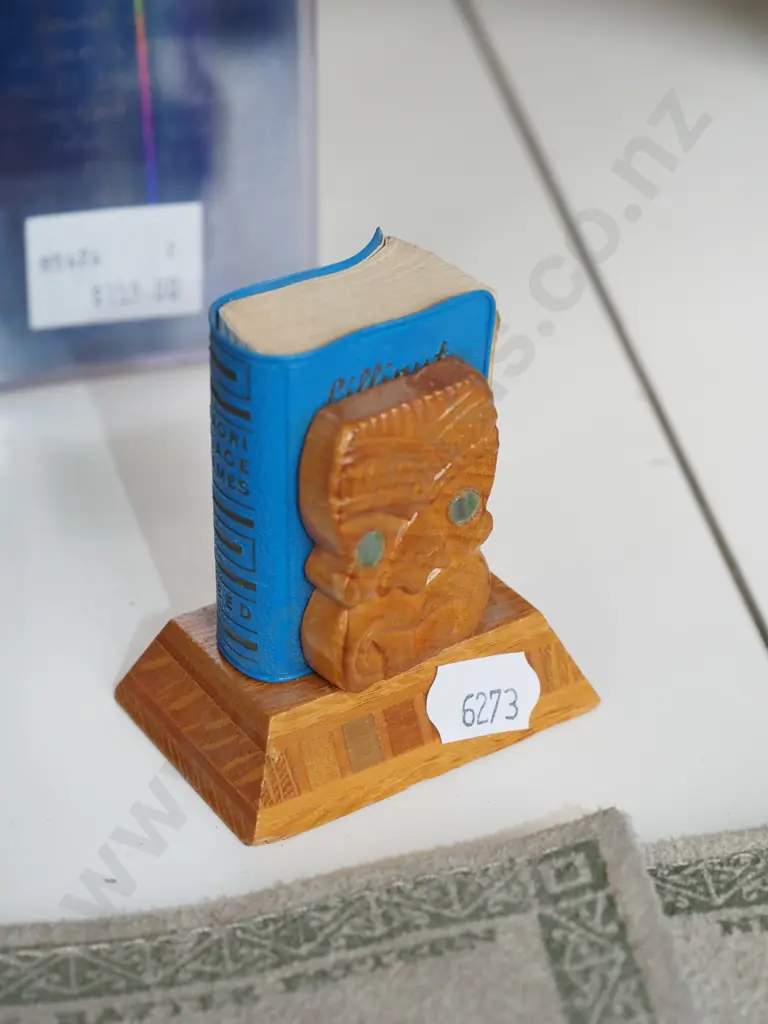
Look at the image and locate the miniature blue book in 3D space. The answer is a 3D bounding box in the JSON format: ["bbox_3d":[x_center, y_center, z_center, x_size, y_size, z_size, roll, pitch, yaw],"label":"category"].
[{"bbox_3d":[-0.007,-0.007,0.308,0.039,0.054,0.023,-19,38,-28],"label":"miniature blue book"}]

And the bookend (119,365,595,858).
[{"bbox_3d":[-0.004,0.003,0.316,0.063,0.063,0.043,-19,38,-28],"label":"bookend"}]

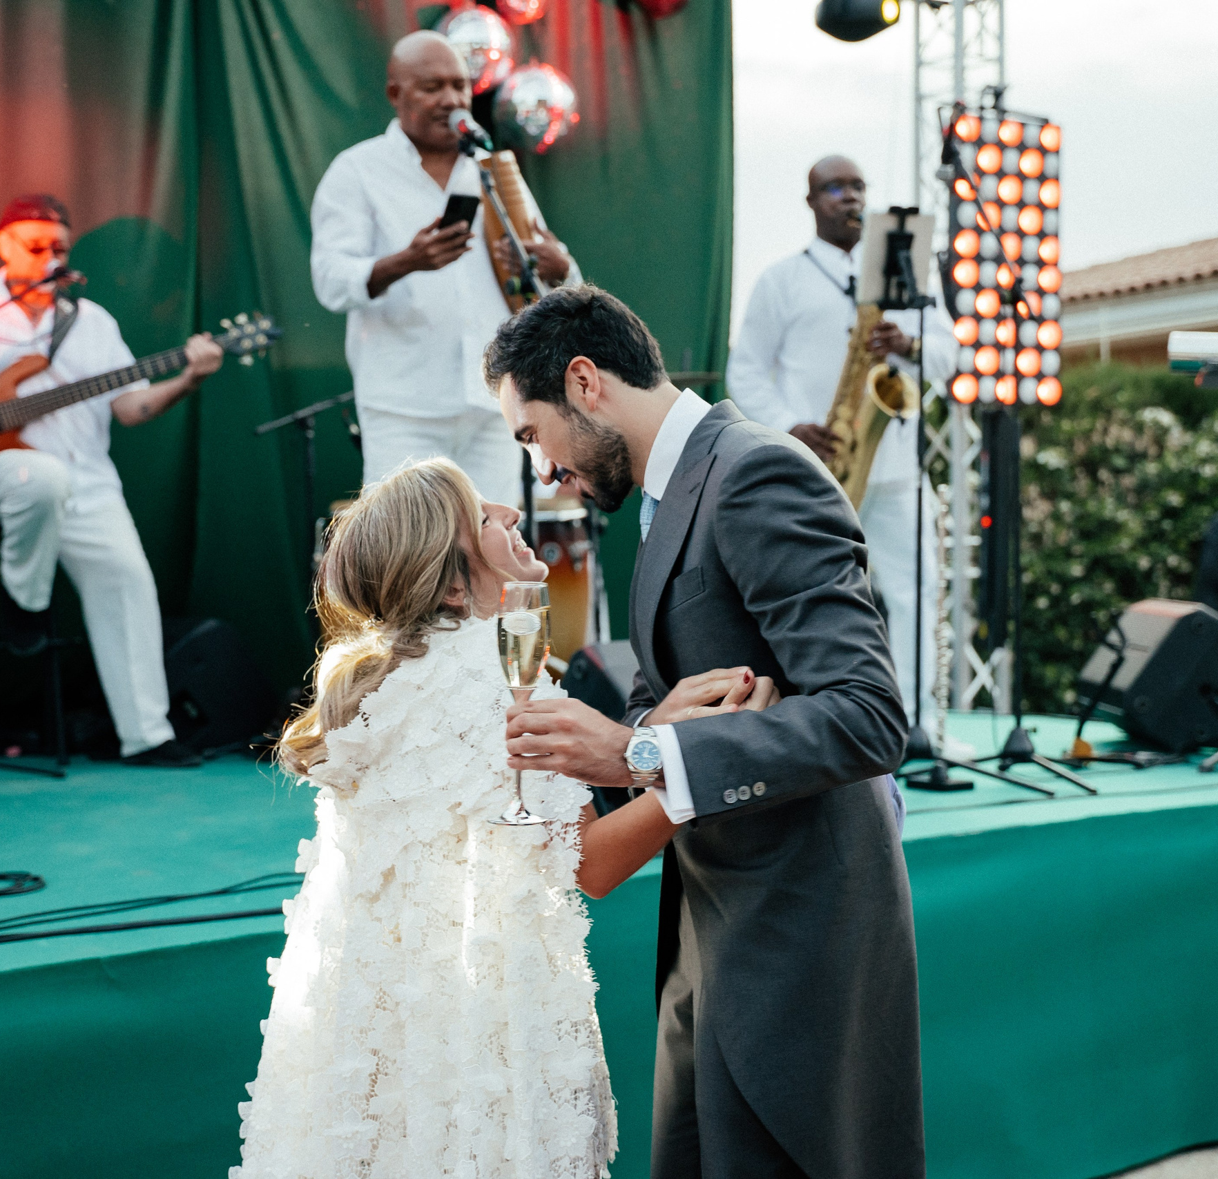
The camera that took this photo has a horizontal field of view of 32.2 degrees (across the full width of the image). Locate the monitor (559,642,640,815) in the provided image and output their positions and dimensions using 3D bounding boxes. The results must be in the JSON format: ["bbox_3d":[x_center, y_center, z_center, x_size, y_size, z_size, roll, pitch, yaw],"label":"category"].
[{"bbox_3d":[0.160,0.341,4.971,0.550,0.430,0.410,-2,3,-33],"label":"monitor"}]

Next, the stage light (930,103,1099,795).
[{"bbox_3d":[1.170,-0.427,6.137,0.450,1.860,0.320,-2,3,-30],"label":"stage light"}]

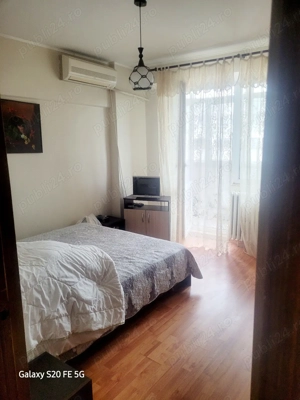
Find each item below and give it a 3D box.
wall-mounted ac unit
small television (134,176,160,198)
[{"bbox_3d":[-0.808,-1.736,4.113,0.174,0.291,0.848,7,14,37],"label":"wall-mounted ac unit"},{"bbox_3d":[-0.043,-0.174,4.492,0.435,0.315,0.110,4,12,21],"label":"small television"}]

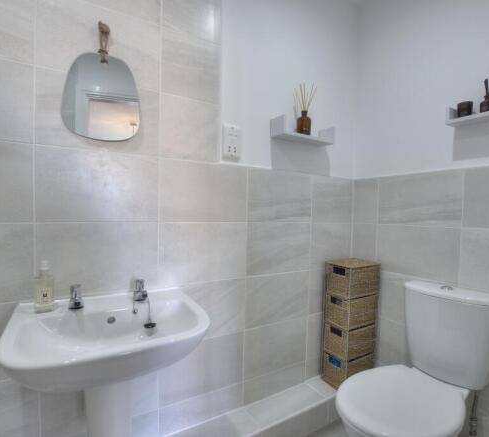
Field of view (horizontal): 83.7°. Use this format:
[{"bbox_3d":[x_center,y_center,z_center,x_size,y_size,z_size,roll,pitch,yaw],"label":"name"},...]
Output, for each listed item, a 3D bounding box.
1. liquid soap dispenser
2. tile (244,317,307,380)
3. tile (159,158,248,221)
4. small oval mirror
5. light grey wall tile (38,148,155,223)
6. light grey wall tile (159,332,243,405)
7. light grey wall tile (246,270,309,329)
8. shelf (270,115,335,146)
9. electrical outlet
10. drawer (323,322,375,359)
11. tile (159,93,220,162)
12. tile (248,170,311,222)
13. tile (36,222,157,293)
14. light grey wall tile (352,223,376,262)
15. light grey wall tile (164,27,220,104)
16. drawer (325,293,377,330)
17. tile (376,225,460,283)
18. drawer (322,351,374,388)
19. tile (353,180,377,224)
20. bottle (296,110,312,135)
[{"bbox_3d":[-0.625,0.210,0.861,0.048,0.158,0.048,0,1,-30],"label":"liquid soap dispenser"},{"bbox_3d":[0.167,0.653,1.396,0.396,0.252,0.009,0,2,-30],"label":"tile"},{"bbox_3d":[-0.162,-0.105,1.179,0.397,0.247,0.010,1,1,-30],"label":"tile"},{"bbox_3d":[-0.496,-0.424,0.961,0.243,0.293,0.015,0,1,-30],"label":"small oval mirror"},{"bbox_3d":[-0.507,-0.109,0.983,0.390,0.247,0.010,1,1,-30],"label":"light grey wall tile"},{"bbox_3d":[-0.178,0.651,1.198,0.396,0.252,0.009,0,2,-30],"label":"light grey wall tile"},{"bbox_3d":[0.171,0.399,1.390,0.396,0.252,0.009,0,2,-30],"label":"light grey wall tile"},{"bbox_3d":[0.294,-0.428,1.361,0.324,0.086,0.103,0,1,-30],"label":"shelf"},{"bbox_3d":[-0.056,-0.337,1.223,0.087,0.147,0.012,1,1,-30],"label":"electrical outlet"},{"bbox_3d":[0.583,0.649,1.509,0.237,0.155,0.168,0,2,-30],"label":"drawer"},{"bbox_3d":[-0.221,-0.364,1.138,0.253,0.252,0.009,0,2,-30],"label":"tile"},{"bbox_3d":[0.183,-0.101,1.376,0.393,0.247,0.010,1,1,-30],"label":"tile"},{"bbox_3d":[-0.510,0.143,0.986,0.393,0.252,0.010,0,1,-30],"label":"tile"},{"bbox_3d":[0.694,0.151,1.576,0.010,0.247,0.158,1,1,-30],"label":"light grey wall tile"},{"bbox_3d":[-0.216,-0.618,1.132,0.253,0.252,0.009,0,2,-30],"label":"light grey wall tile"},{"bbox_3d":[0.585,0.486,1.502,0.238,0.152,0.168,1,1,-30],"label":"drawer"},{"bbox_3d":[0.831,0.160,1.335,0.010,0.247,0.391,1,1,-30],"label":"tile"},{"bbox_3d":[0.569,0.814,1.505,0.212,0.162,0.165,0,1,-30],"label":"drawer"},{"bbox_3d":[0.699,-0.097,1.571,0.010,0.247,0.158,1,1,-30],"label":"tile"},{"bbox_3d":[0.298,-0.475,1.365,0.067,0.127,0.067,1,1,0],"label":"bottle"}]

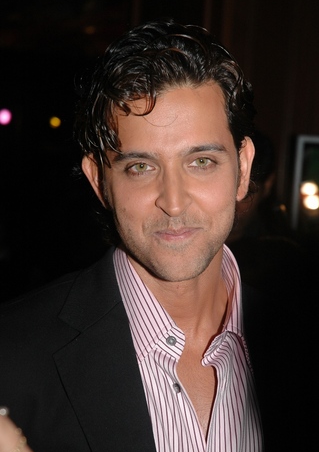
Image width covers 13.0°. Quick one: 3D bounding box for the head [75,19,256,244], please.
[{"bbox_3d":[0.008,-0.085,1.540,0.190,0.265,0.235,-5,5,-2],"label":"head"}]

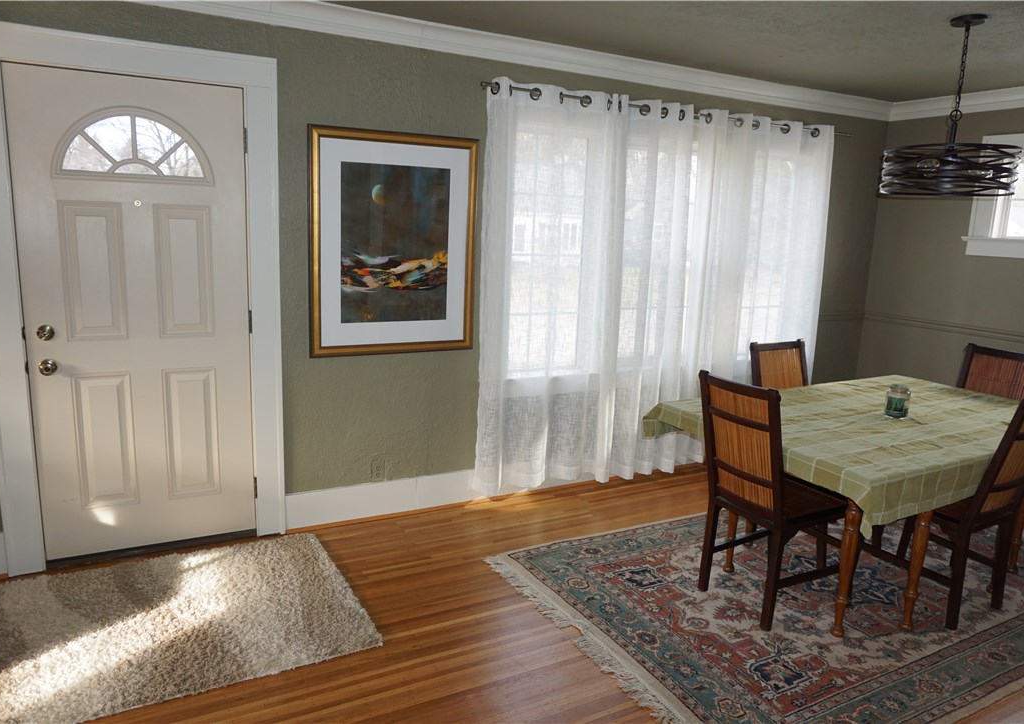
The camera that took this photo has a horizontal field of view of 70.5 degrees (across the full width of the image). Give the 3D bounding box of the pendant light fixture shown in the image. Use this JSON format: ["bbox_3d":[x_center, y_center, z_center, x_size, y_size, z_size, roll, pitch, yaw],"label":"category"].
[{"bbox_3d":[1.874,-1.077,3.062,0.510,0.705,0.510,-4,13,-28],"label":"pendant light fixture"}]

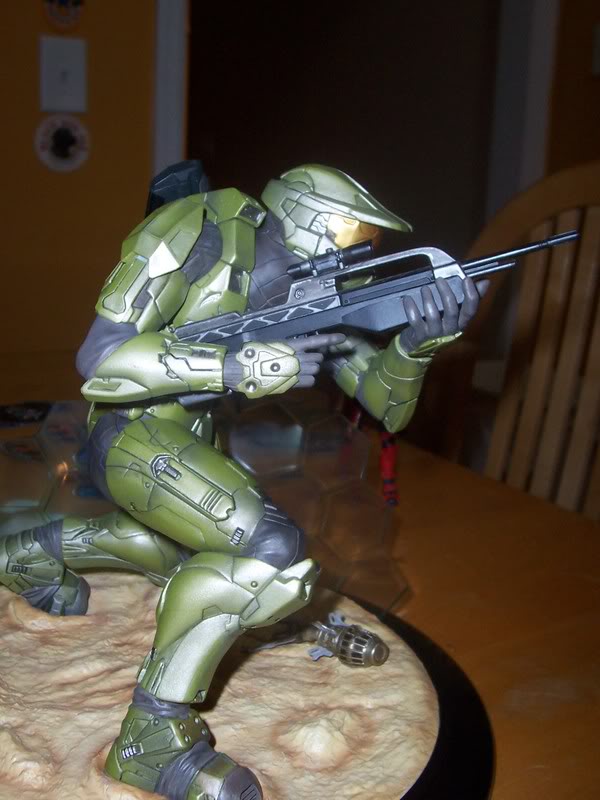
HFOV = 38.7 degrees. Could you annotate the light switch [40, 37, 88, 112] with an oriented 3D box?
[{"bbox_3d":[-0.381,-0.522,1.372,0.071,0.115,0.018,0,11,-14],"label":"light switch"}]

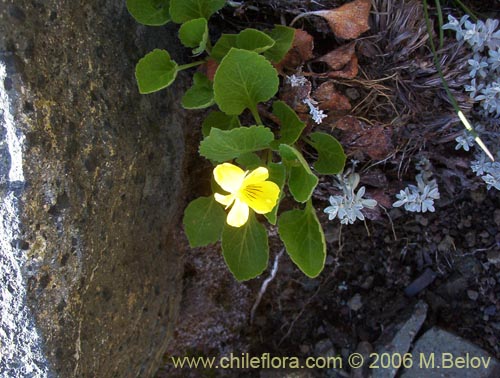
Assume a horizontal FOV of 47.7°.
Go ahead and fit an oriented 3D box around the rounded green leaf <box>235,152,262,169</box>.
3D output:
[{"bbox_3d":[-0.002,-0.012,0.320,0.018,0.008,0.023,0,72,0],"label":"rounded green leaf"}]

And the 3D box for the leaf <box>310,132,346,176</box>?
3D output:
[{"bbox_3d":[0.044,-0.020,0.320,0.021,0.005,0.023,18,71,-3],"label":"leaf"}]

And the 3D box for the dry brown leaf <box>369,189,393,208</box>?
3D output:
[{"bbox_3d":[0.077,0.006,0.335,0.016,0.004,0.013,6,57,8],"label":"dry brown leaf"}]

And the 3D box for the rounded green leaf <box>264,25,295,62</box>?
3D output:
[{"bbox_3d":[0.017,-0.089,0.347,0.021,0.008,0.026,32,69,-1],"label":"rounded green leaf"}]

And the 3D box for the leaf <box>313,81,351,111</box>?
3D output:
[{"bbox_3d":[0.058,-0.067,0.405,0.028,0.013,0.022,24,73,5],"label":"leaf"}]

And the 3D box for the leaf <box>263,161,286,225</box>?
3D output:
[{"bbox_3d":[0.009,0.002,0.312,0.023,0.008,0.035,-3,79,-13],"label":"leaf"}]

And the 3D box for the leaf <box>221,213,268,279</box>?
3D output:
[{"bbox_3d":[-0.003,0.036,0.370,0.031,0.010,0.047,11,96,-1],"label":"leaf"}]

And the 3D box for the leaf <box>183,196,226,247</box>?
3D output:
[{"bbox_3d":[-0.025,0.018,0.318,0.025,0.007,0.030,15,77,10],"label":"leaf"}]

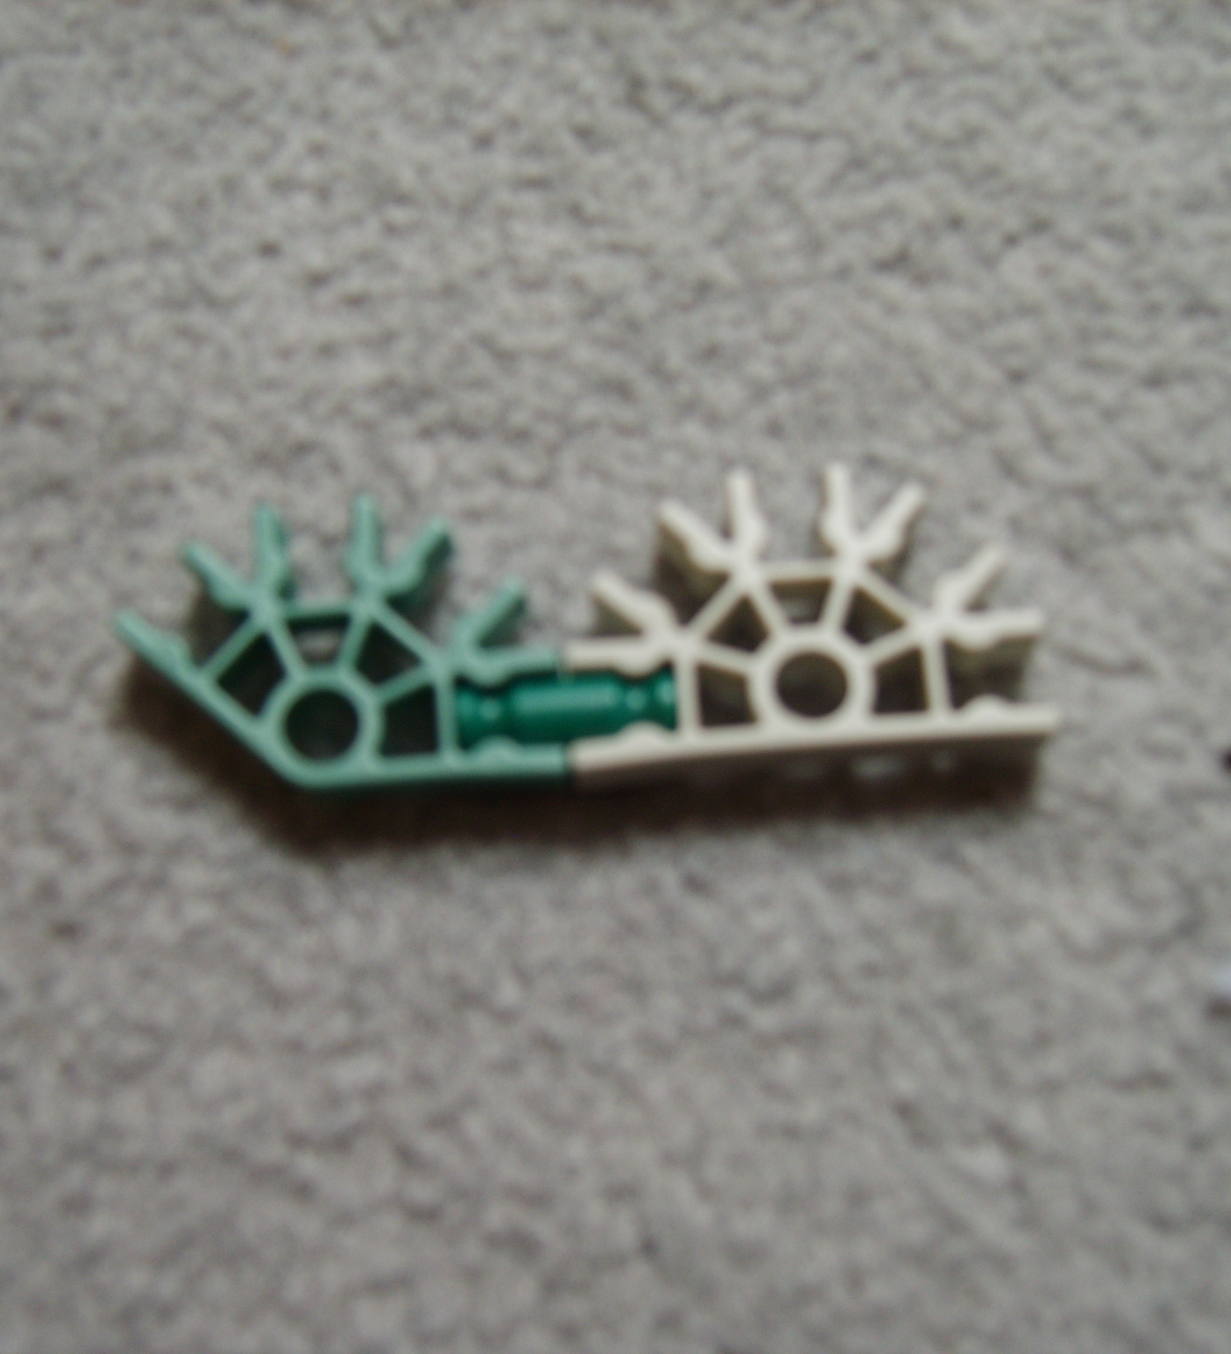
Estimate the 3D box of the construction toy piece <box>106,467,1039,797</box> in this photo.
[{"bbox_3d":[-0.003,-0.003,0.146,0.073,0.006,0.023,-5,71,0],"label":"construction toy piece"}]

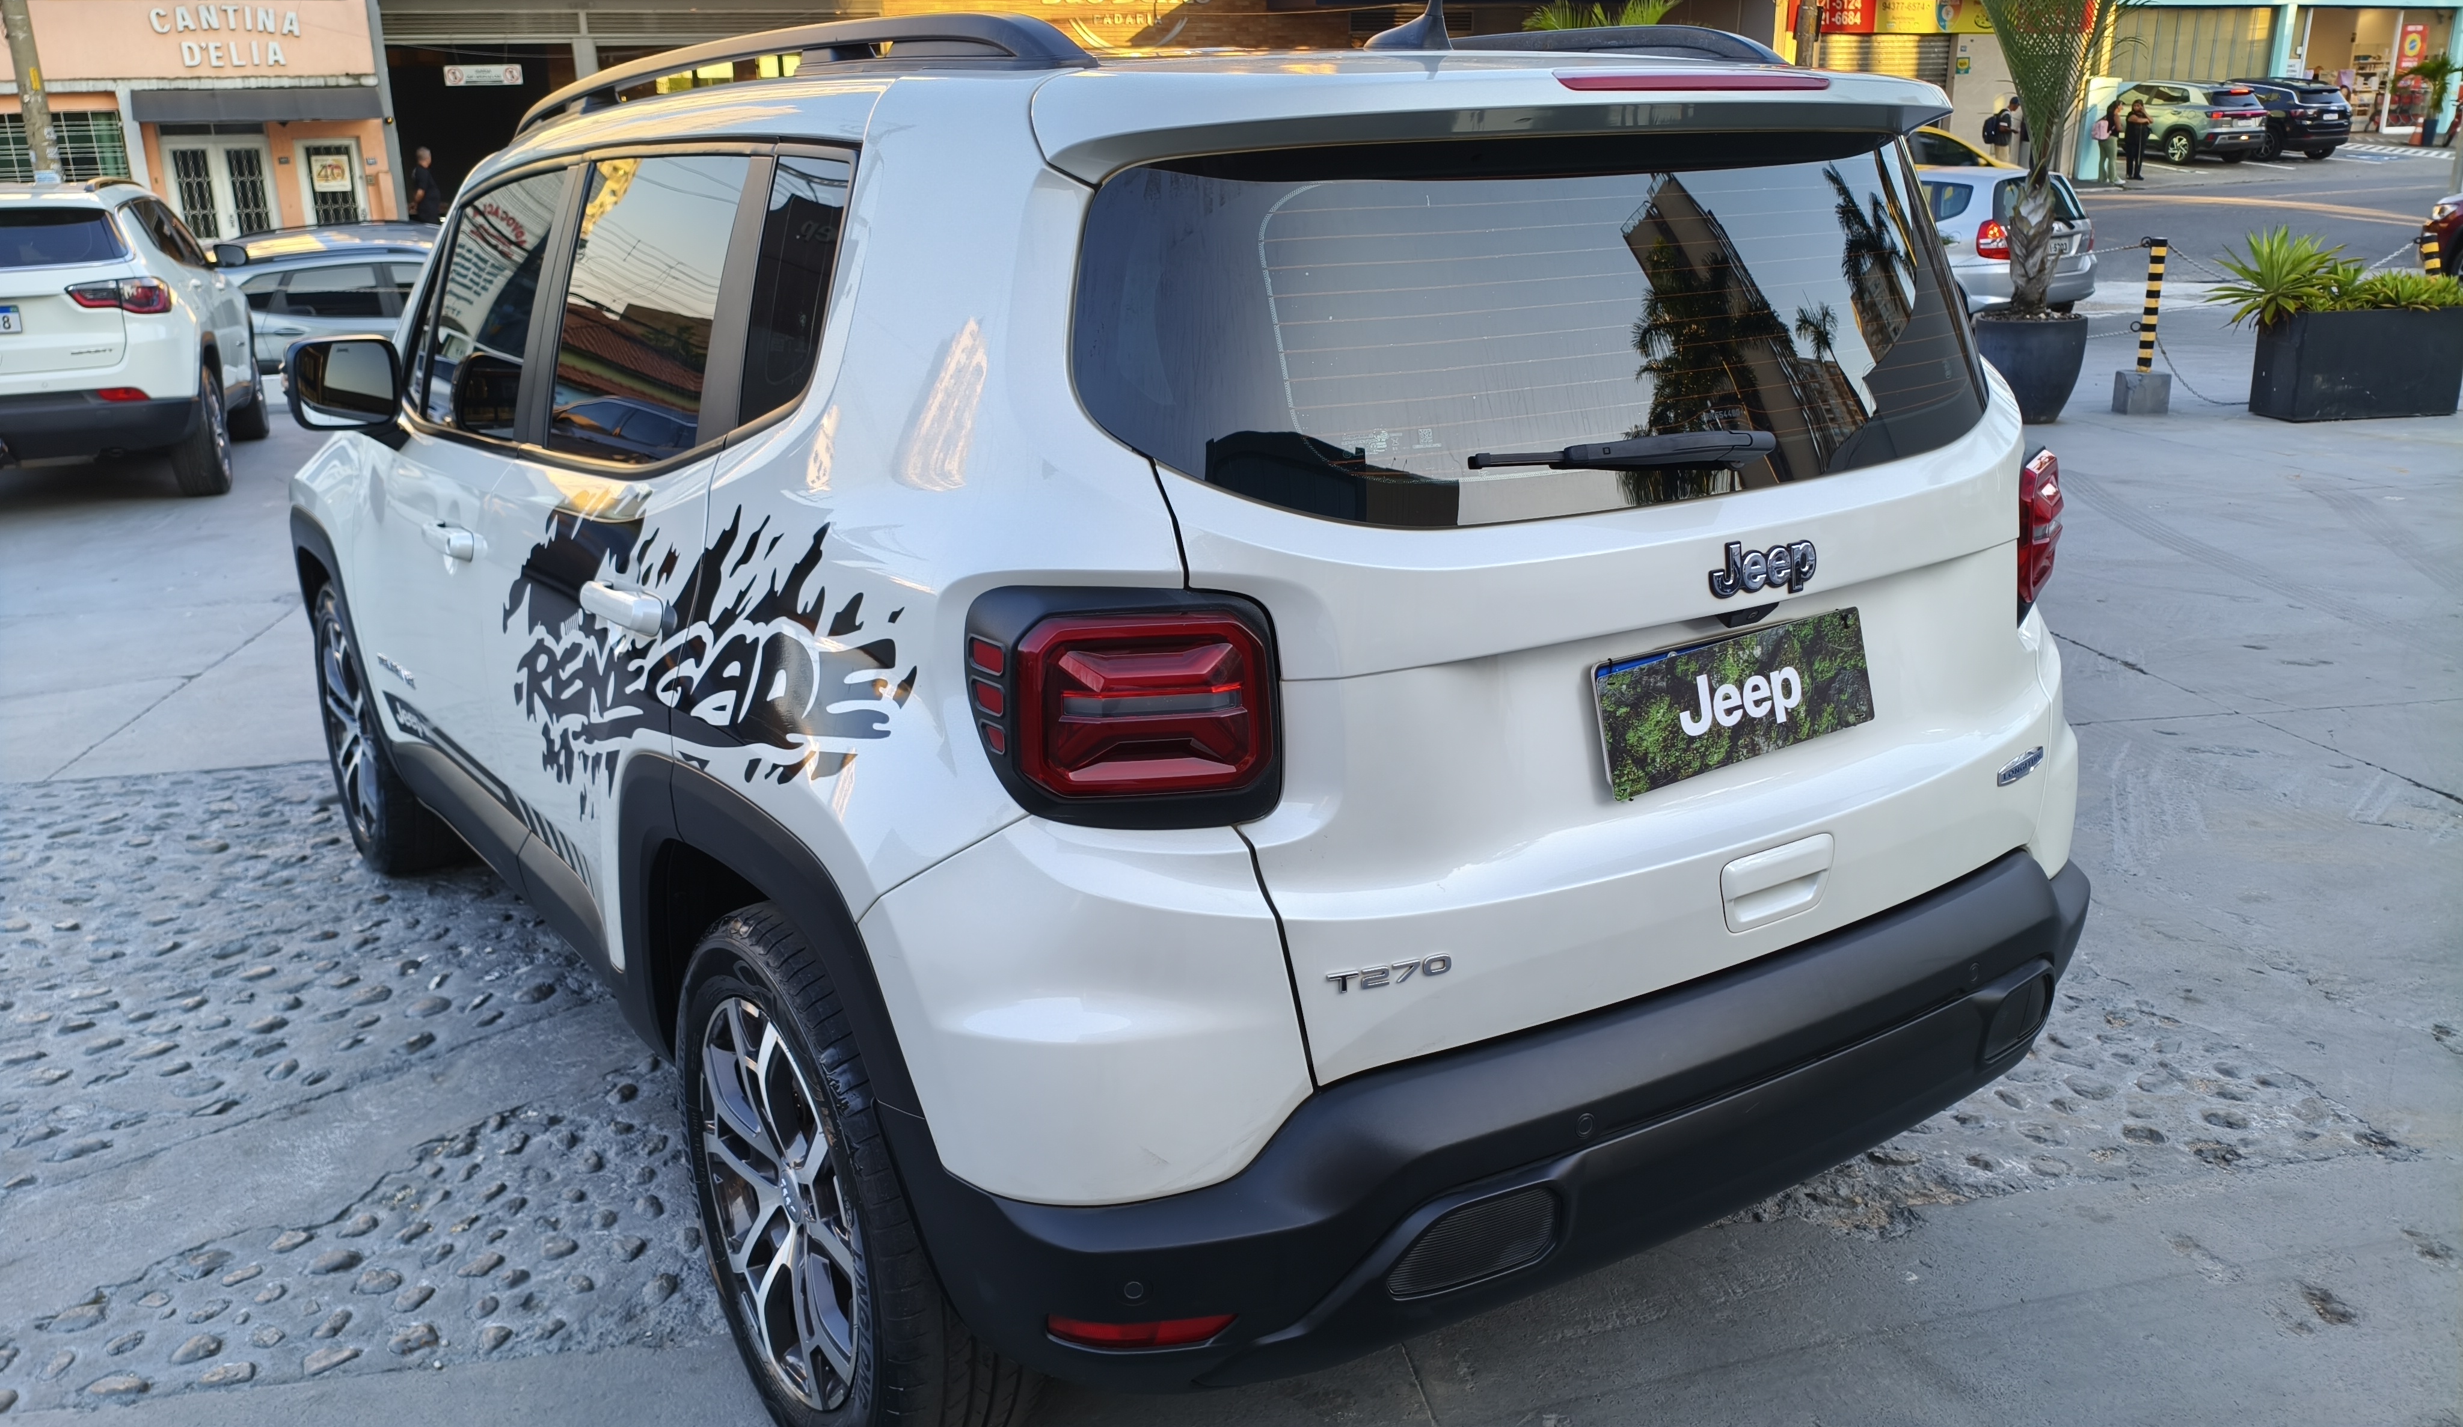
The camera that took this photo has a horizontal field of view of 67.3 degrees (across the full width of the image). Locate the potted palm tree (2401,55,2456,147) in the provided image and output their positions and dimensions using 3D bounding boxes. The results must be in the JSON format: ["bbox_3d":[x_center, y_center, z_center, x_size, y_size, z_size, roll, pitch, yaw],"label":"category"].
[{"bbox_3d":[29.137,-14.931,45.000,1.100,2.200,1.100,-1,15,0],"label":"potted palm tree"}]

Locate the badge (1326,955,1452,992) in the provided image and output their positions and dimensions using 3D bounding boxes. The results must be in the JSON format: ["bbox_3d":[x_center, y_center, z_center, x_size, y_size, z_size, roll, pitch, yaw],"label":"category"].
[{"bbox_3d":[0.147,0.239,1.710,0.134,0.021,0.006,-8,20,-25],"label":"badge"}]

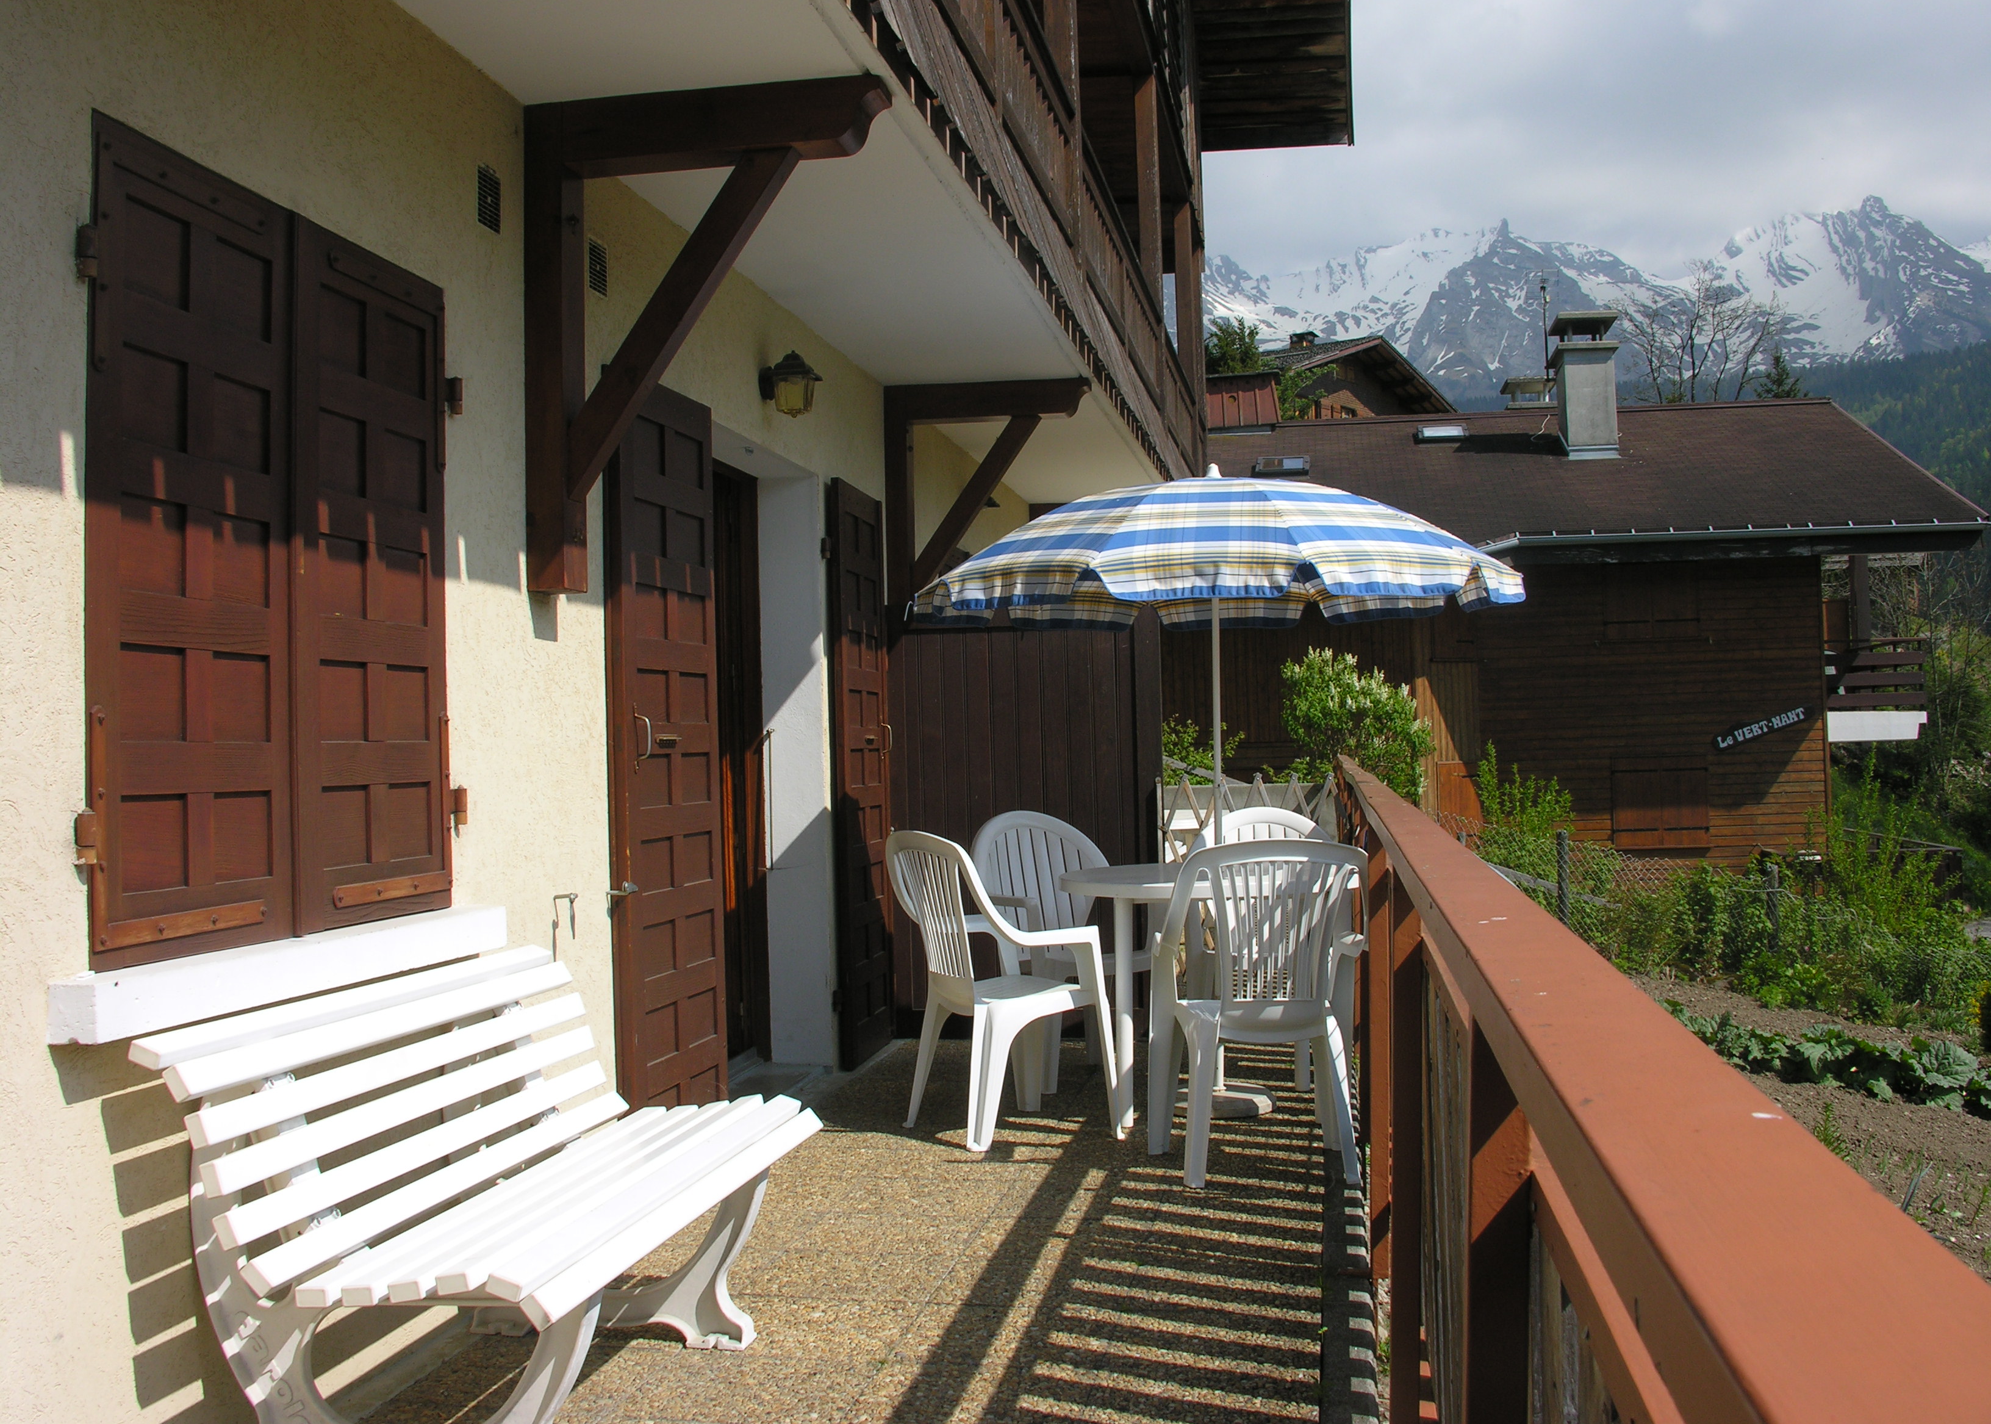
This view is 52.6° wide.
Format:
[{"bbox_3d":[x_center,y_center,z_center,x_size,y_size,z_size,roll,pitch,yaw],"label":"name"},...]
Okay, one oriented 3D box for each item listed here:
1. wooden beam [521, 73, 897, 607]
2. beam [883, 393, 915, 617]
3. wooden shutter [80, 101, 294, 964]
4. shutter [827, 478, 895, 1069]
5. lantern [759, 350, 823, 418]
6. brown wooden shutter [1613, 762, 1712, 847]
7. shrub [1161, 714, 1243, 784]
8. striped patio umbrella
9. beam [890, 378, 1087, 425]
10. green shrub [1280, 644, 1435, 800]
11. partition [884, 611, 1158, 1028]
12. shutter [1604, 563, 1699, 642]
[{"bbox_3d":[-0.620,-0.821,4.473,0.835,1.085,0.130,-1,-1,10],"label":"wooden beam"},{"bbox_3d":[-0.385,-0.797,8.115,0.090,1.030,0.140,-1,-1,10],"label":"beam"},{"bbox_3d":[-1.254,-0.243,3.147,0.035,1.235,0.565,-1,-1,10],"label":"wooden shutter"},{"bbox_3d":[-0.492,0.221,7.416,0.040,2.080,0.740,-1,-1,10],"label":"shutter"},{"bbox_3d":[-0.639,-0.986,6.356,0.180,0.210,0.155,-1,-1,10],"label":"lantern"},{"bbox_3d":[8.433,1.182,25.500,1.220,1.120,0.060,-1,-1,10],"label":"brown wooden shutter"},{"bbox_3d":[1.675,0.427,17.000,1.000,1.050,0.950,-1,-1,10],"label":"shrub"},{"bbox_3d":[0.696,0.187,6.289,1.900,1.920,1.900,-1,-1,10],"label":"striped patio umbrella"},{"bbox_3d":[-0.026,-1.240,8.064,0.830,0.150,0.140,-1,-1,10],"label":"beam"},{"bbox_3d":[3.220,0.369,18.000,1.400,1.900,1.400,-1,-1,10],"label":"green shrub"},{"bbox_3d":[0.115,0.445,7.943,1.070,1.650,0.080,-1,-1,10],"label":"partition"},{"bbox_3d":[8.325,-1.448,25.500,1.200,1.080,0.060,-1,-1,10],"label":"shutter"}]

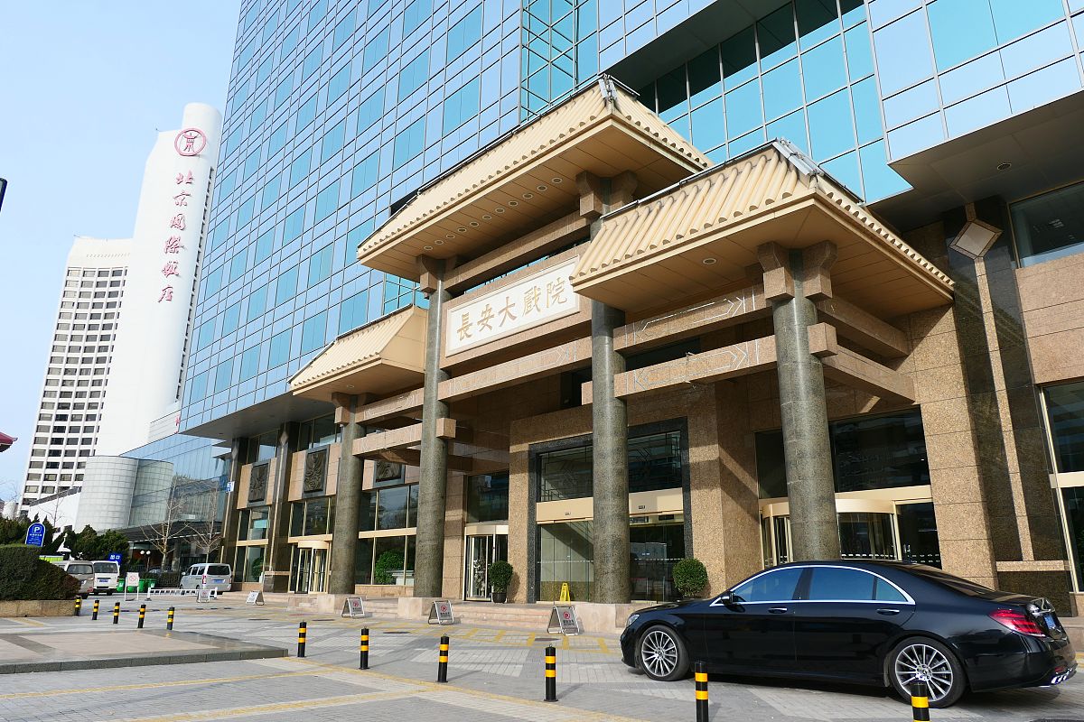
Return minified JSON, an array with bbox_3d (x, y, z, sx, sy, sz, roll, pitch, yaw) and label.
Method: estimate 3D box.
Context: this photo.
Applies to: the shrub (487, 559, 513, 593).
[{"bbox_3d":[-1.561,8.291,27.749,0.970,1.220,0.970,0,-16,0],"label":"shrub"}]

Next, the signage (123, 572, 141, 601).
[{"bbox_3d":[-19.970,11.088,35.431,0.680,1.343,0.500,13,-20,-35],"label":"signage"}]

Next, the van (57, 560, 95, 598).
[{"bbox_3d":[-28.691,13.344,43.987,1.770,1.980,4.800,15,-22,-40],"label":"van"}]

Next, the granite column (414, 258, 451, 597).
[{"bbox_3d":[-3.911,2.200,26.961,1.000,12.600,1.000,0,-16,0],"label":"granite column"}]

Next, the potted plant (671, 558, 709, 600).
[{"bbox_3d":[3.680,5.585,18.174,0.900,1.220,0.900,15,-22,-40],"label":"potted plant"}]

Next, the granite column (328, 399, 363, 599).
[{"bbox_3d":[-8.038,5.500,30.380,1.000,8.250,1.000,15,-22,-41],"label":"granite column"}]

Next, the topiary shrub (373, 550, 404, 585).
[{"bbox_3d":[-5.945,8.182,28.392,1.250,1.550,1.300,15,-22,-40],"label":"topiary shrub"}]

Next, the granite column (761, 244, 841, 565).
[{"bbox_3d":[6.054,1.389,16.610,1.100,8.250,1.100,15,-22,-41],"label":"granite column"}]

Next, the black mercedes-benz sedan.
[{"bbox_3d":[3.450,3.320,9.140,5.260,1.490,1.910,-13,-21,38],"label":"black mercedes-benz sedan"}]

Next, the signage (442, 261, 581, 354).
[{"bbox_3d":[-1.208,-1.710,24.687,0.200,1.900,6.850,15,-22,-41],"label":"signage"}]

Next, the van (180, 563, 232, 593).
[{"bbox_3d":[-23.462,15.261,50.452,1.860,1.970,4.950,15,-22,-40],"label":"van"}]

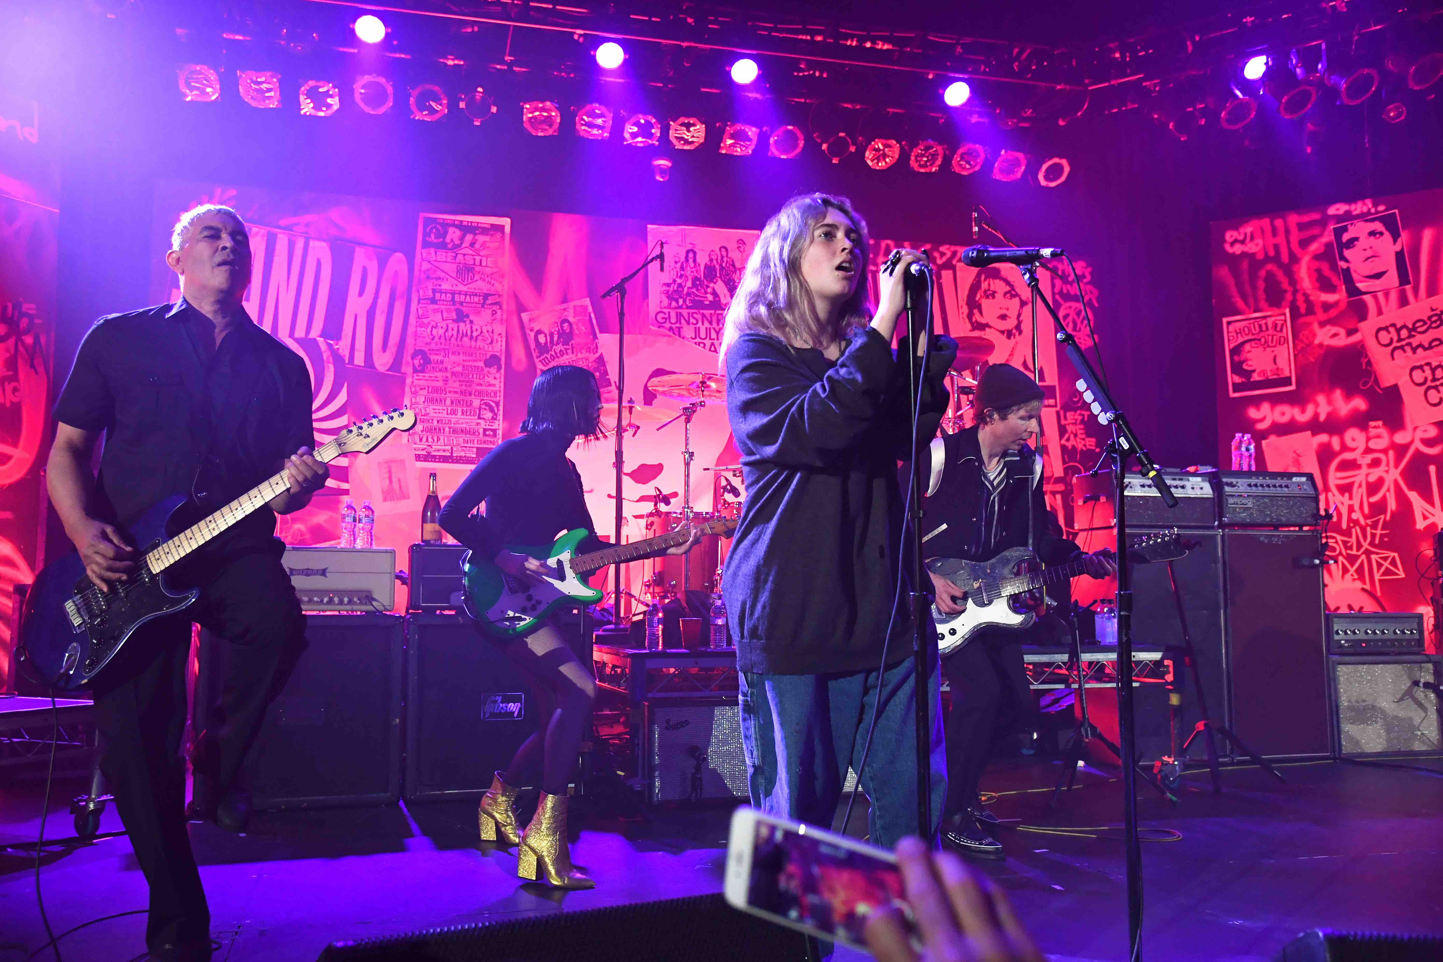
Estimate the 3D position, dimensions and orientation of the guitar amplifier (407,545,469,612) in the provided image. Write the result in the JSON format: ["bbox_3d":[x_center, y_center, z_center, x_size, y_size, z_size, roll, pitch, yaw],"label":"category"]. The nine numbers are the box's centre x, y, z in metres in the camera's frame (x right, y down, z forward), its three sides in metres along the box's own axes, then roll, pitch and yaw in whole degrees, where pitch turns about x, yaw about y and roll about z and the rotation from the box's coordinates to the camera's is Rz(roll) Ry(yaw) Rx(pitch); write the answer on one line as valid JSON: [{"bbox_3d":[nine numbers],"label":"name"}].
[{"bbox_3d":[-0.999,0.429,5.473,0.720,0.291,0.250,1,-5,-14],"label":"guitar amplifier"}]

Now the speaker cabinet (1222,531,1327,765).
[{"bbox_3d":[2.949,0.896,6.894,0.660,1.220,0.406,1,-6,-17],"label":"speaker cabinet"}]

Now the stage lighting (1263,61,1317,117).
[{"bbox_3d":[3.915,-2.702,8.594,0.260,0.300,0.260,2,-43,-22],"label":"stage lighting"}]

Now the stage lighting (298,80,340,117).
[{"bbox_3d":[-2.596,-2.507,8.053,0.250,0.250,0.300,1,25,-16],"label":"stage lighting"}]

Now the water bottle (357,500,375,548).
[{"bbox_3d":[-1.524,0.189,5.340,0.066,0.212,0.066,1,-6,-17],"label":"water bottle"}]

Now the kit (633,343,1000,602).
[{"bbox_3d":[0.419,0.053,6.680,1.880,1.550,1.400,1,-5,-14],"label":"kit"}]

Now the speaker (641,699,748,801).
[{"bbox_3d":[-0.044,1.125,5.299,0.560,0.418,0.260,1,-5,-14],"label":"speaker"}]

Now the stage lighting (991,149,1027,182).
[{"bbox_3d":[2.189,-2.497,9.615,0.265,0.290,0.275,2,-49,-17],"label":"stage lighting"}]

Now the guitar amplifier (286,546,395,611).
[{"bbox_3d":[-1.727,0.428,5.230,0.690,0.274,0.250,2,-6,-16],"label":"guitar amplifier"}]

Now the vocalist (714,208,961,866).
[{"bbox_3d":[0.254,0.219,2.671,0.470,1.723,0.420,6,-8,-45],"label":"vocalist"}]

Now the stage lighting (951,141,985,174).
[{"bbox_3d":[1.797,-2.495,9.352,0.260,0.260,0.340,1,36,-16],"label":"stage lighting"}]

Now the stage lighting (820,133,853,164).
[{"bbox_3d":[0.802,-2.429,8.966,0.250,0.250,0.300,1,26,-7],"label":"stage lighting"}]

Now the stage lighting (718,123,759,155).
[{"bbox_3d":[0.110,-2.540,9.034,0.265,0.290,0.275,2,-49,-17],"label":"stage lighting"}]

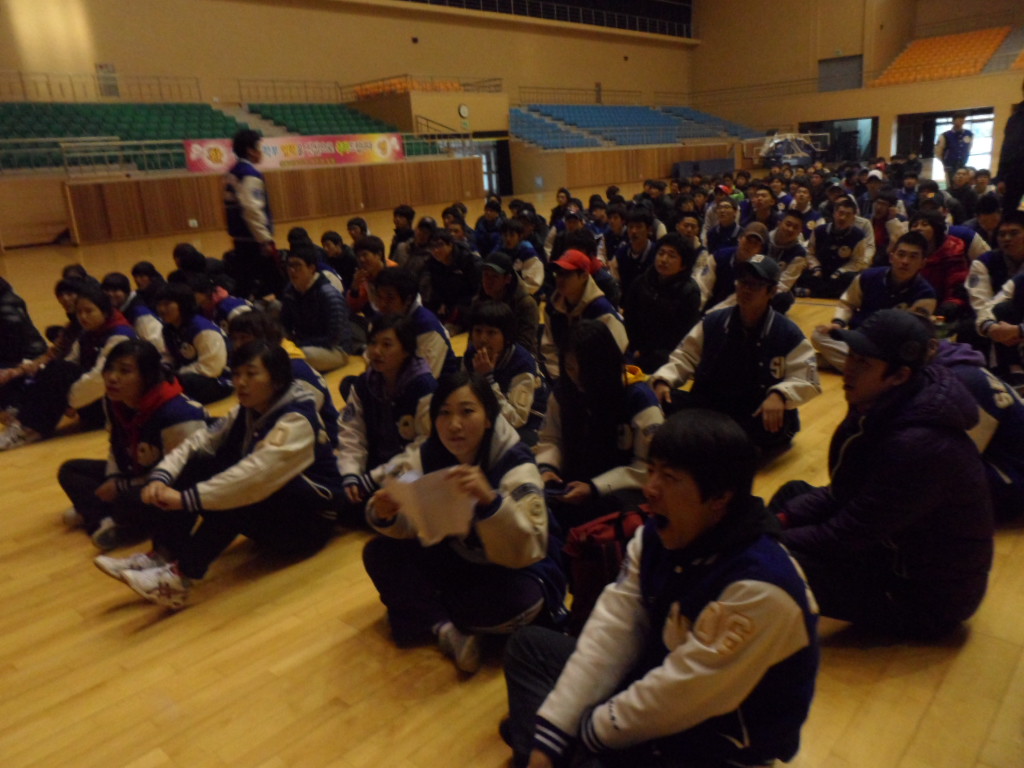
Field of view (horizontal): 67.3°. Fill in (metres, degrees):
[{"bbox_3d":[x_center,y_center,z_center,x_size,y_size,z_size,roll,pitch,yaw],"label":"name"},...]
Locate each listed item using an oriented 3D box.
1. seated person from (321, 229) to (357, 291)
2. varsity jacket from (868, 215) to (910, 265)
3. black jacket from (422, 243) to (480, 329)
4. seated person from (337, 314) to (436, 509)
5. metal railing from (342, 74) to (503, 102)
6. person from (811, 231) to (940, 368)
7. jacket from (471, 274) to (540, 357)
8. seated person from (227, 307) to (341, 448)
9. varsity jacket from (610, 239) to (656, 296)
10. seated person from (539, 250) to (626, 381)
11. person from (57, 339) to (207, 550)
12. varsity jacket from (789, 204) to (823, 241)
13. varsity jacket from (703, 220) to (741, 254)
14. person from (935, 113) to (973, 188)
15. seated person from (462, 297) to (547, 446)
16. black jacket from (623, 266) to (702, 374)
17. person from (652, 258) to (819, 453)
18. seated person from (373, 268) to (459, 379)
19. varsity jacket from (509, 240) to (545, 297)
[{"bbox_3d":[-1.647,-1.008,7.300,0.600,0.860,0.620,6,18,32],"label":"seated person"},{"bbox_3d":[3.764,-1.477,7.813,0.520,0.560,0.450,5,18,29],"label":"varsity jacket"},{"bbox_3d":[-0.496,-0.756,6.300,0.550,0.660,0.460,5,18,30],"label":"black jacket"},{"bbox_3d":[-0.496,0.116,3.091,0.600,0.790,0.640,5,18,29],"label":"seated person"},{"bbox_3d":[-4.028,-13.460,35.366,4.700,0.800,5.700,11,21,42],"label":"metal railing"},{"bbox_3d":[2.192,-0.520,4.676,0.740,0.800,0.720,8,20,36],"label":"person"},{"bbox_3d":[-0.038,-0.216,4.283,0.550,0.610,0.440,9,20,36],"label":"jacket"},{"bbox_3d":[-1.057,0.079,3.324,0.600,0.800,0.680,10,21,38],"label":"seated person"},{"bbox_3d":[1.140,-1.050,7.100,0.550,0.590,0.430,5,18,29],"label":"varsity jacket"},{"bbox_3d":[0.334,-0.278,4.265,0.640,0.880,0.700,10,21,41],"label":"seated person"},{"bbox_3d":[-1.515,0.188,3.120,0.600,0.800,0.600,3,17,23],"label":"person"},{"bbox_3d":[3.370,-1.787,8.920,0.550,0.600,0.430,6,19,29],"label":"varsity jacket"},{"bbox_3d":[2.231,-1.368,8.000,0.520,0.600,0.360,3,17,22],"label":"varsity jacket"},{"bbox_3d":[6.690,-3.220,11.744,0.540,1.730,0.330,5,18,27],"label":"person"},{"bbox_3d":[-0.069,0.055,3.340,0.600,0.800,0.660,5,18,30],"label":"seated person"},{"bbox_3d":[0.967,-0.406,4.758,0.560,0.610,0.440,6,19,29],"label":"black jacket"},{"bbox_3d":[1.069,-0.163,3.613,0.780,0.840,0.700,2,17,19],"label":"person"},{"bbox_3d":[-0.642,-0.191,4.251,0.620,0.850,0.680,9,21,39],"label":"seated person"},{"bbox_3d":[0.086,-0.973,7.000,0.540,0.600,0.450,8,20,36],"label":"varsity jacket"}]

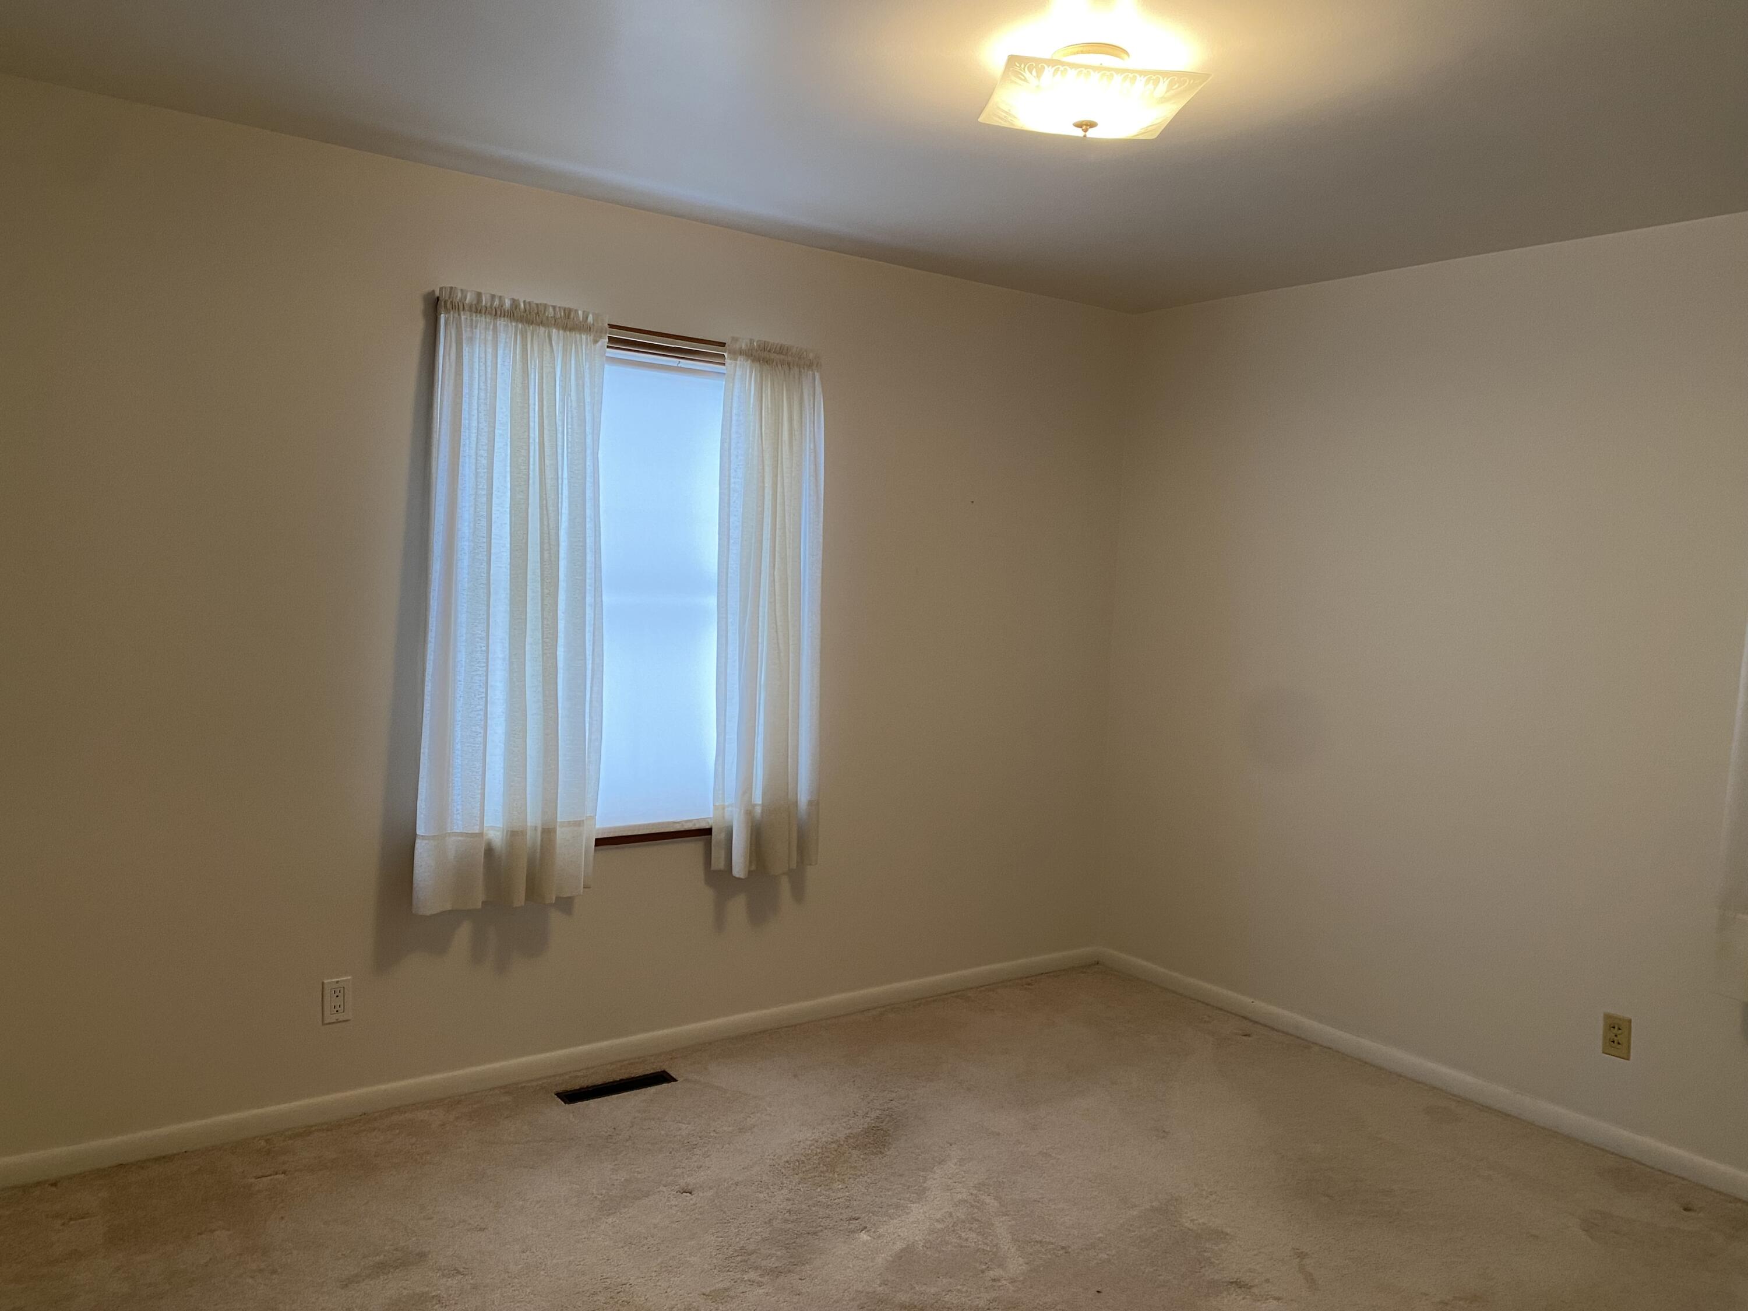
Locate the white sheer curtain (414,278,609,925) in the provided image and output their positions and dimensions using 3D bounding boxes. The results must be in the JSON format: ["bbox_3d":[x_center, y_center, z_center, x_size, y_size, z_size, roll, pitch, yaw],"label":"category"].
[{"bbox_3d":[-0.959,-0.132,3.489,0.520,1.600,0.100,-1,5,-36],"label":"white sheer curtain"}]

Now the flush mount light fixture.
[{"bbox_3d":[0.400,-1.044,2.445,0.358,0.152,0.358,2,4,-6],"label":"flush mount light fixture"}]

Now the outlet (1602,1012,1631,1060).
[{"bbox_3d":[1.990,1.020,3.515,0.012,0.115,0.071,-1,5,-36],"label":"outlet"}]

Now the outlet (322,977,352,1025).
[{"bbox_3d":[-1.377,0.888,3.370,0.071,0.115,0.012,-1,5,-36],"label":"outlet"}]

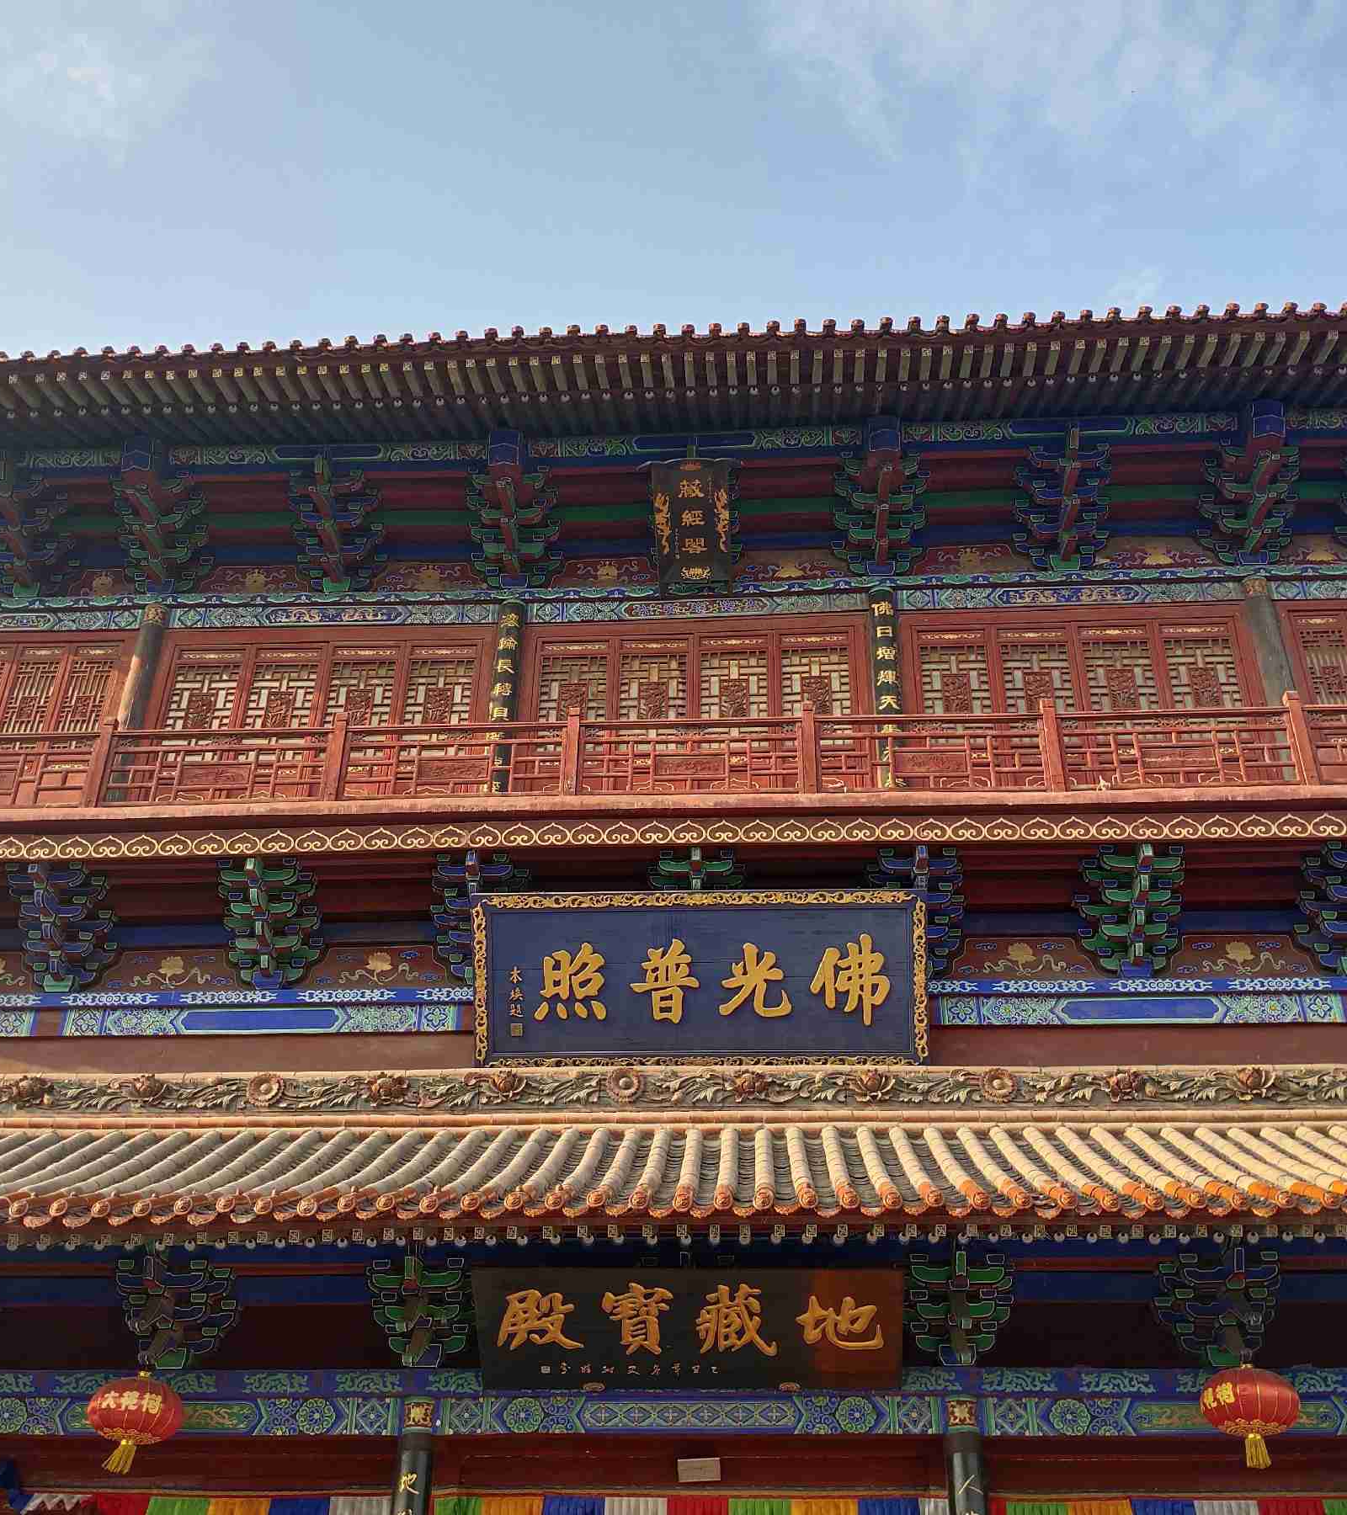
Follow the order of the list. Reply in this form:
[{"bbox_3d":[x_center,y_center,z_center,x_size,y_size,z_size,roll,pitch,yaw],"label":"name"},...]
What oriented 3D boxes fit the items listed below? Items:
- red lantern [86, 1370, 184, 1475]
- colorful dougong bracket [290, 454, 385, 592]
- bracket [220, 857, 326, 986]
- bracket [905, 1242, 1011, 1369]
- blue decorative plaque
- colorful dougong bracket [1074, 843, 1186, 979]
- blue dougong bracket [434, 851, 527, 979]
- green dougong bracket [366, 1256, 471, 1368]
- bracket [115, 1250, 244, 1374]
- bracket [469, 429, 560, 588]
[{"bbox_3d":[-4.165,5.136,12.196,0.748,0.743,0.748,-1,-33,3],"label":"red lantern"},{"bbox_3d":[-4.121,-2.685,18.831,1.100,1.166,1.386,-1,-33,3],"label":"colorful dougong bracket"},{"bbox_3d":[-4.201,1.738,15.988,1.078,1.034,1.298,-1,-33,3],"label":"bracket"},{"bbox_3d":[2.295,4.352,12.397,0.874,0.735,0.903,-1,-33,3],"label":"bracket"},{"bbox_3d":[0.215,1.827,12.896,3.698,1.462,0.130,-1,0,3],"label":"blue decorative plaque"},{"bbox_3d":[4.415,1.475,14.884,0.979,0.848,1.260,-1,-33,3],"label":"colorful dougong bracket"},{"bbox_3d":[-1.982,1.698,15.887,1.078,1.034,1.298,-1,-33,3],"label":"blue dougong bracket"},{"bbox_3d":[-1.747,3.868,10.994,0.672,0.642,0.814,-1,-29,3],"label":"green dougong bracket"},{"bbox_3d":[-4.313,4.707,13.331,0.968,0.770,1.034,-1,-33,3],"label":"bracket"},{"bbox_3d":[-1.636,-2.470,15.728,0.789,1.112,1.073,-1,-29,3],"label":"bracket"}]

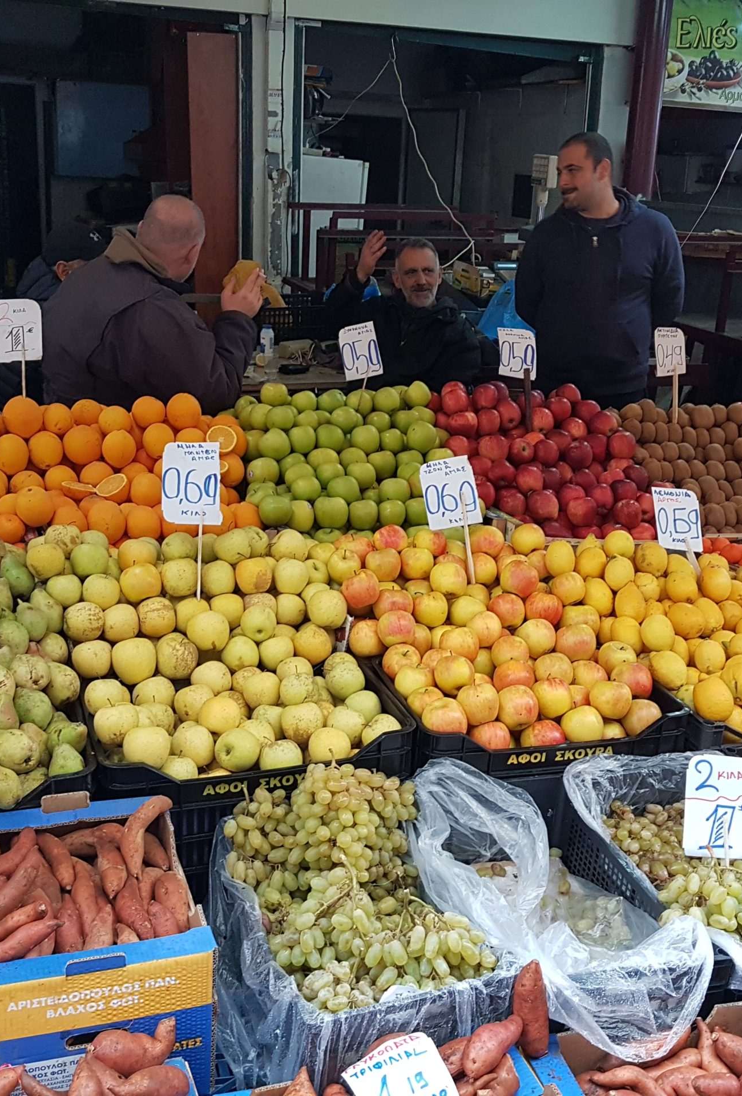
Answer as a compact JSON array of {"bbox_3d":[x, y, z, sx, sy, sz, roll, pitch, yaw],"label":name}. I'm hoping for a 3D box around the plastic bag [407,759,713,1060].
[{"bbox_3d":[0.305,0.599,1.829,0.310,0.200,0.490,-3,18,-16],"label":"plastic bag"}]

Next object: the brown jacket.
[{"bbox_3d":[-0.605,-0.545,3.020,0.450,0.680,0.540,-14,24,-41],"label":"brown jacket"}]

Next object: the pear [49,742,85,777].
[{"bbox_3d":[-0.475,0.335,1.710,0.063,0.085,0.063,2,18,0],"label":"pear"}]

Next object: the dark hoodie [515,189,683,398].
[{"bbox_3d":[0.701,-0.774,3.360,0.510,0.650,0.320,6,18,13],"label":"dark hoodie"}]

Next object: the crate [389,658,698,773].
[{"bbox_3d":[0.317,0.336,2.346,0.590,0.110,0.385,-3,18,-16],"label":"crate"}]

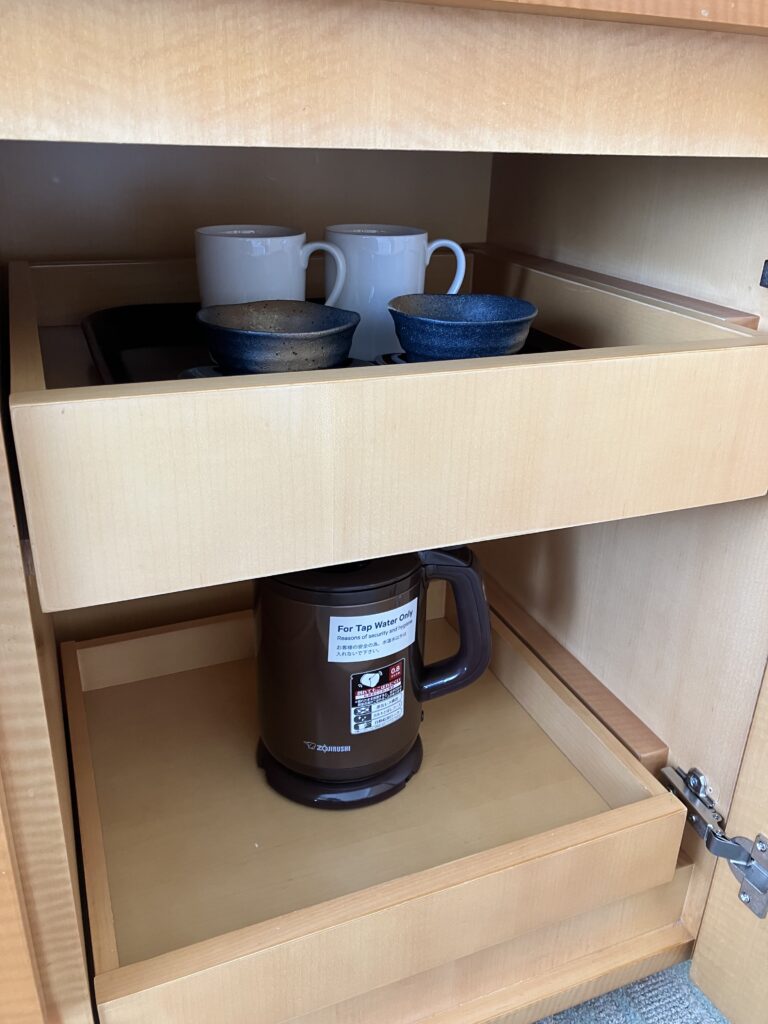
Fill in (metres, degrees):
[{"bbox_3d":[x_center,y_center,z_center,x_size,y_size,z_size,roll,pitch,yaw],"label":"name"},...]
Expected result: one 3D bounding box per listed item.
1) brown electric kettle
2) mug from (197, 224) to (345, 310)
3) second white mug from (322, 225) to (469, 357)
[{"bbox_3d":[-0.014,0.118,0.691,0.203,0.214,0.143,4,25,4],"label":"brown electric kettle"},{"bbox_3d":[-0.078,-0.149,0.578,0.101,0.087,0.074,3,25,2],"label":"mug"},{"bbox_3d":[0.007,-0.164,0.617,0.101,0.087,0.074,5,25,6],"label":"second white mug"}]

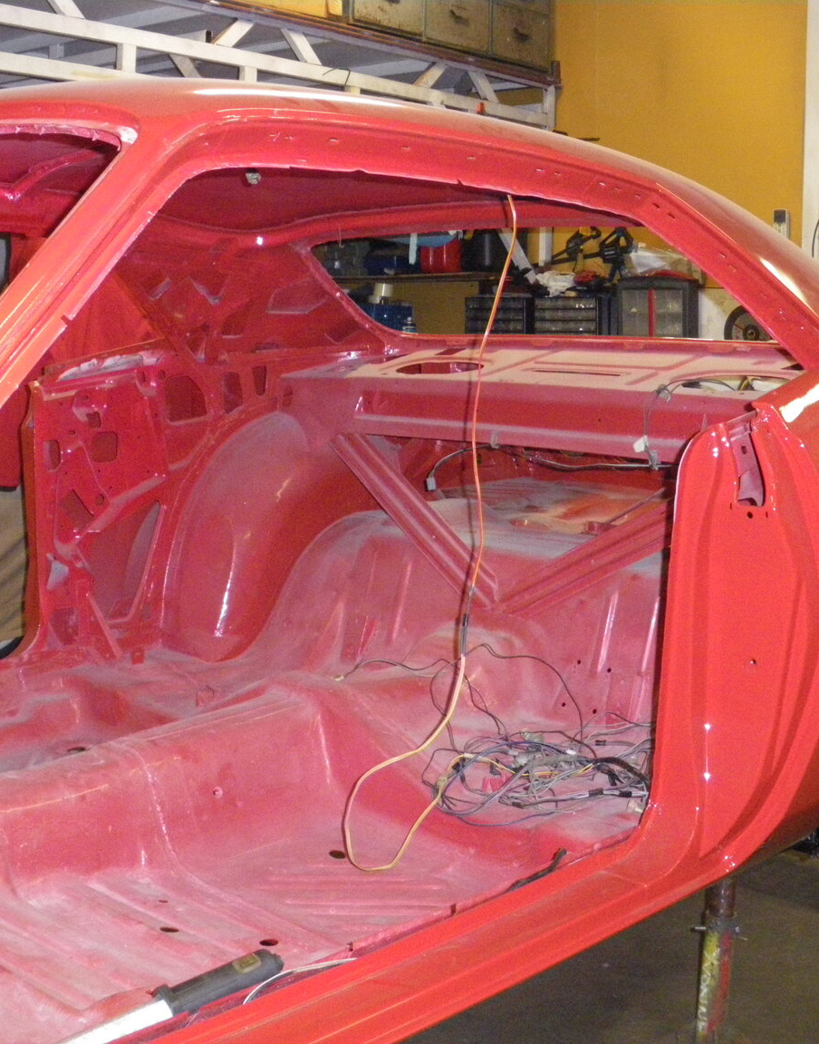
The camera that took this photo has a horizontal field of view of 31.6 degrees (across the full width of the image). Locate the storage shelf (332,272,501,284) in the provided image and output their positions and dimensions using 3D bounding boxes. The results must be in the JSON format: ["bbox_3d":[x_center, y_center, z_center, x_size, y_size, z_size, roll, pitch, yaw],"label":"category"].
[{"bbox_3d":[-0.034,-1.026,6.100,1.150,0.035,0.300,6,10,35],"label":"storage shelf"}]

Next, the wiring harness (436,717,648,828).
[{"bbox_3d":[0.208,0.360,2.100,0.380,0.090,0.340,0,8,0],"label":"wiring harness"}]

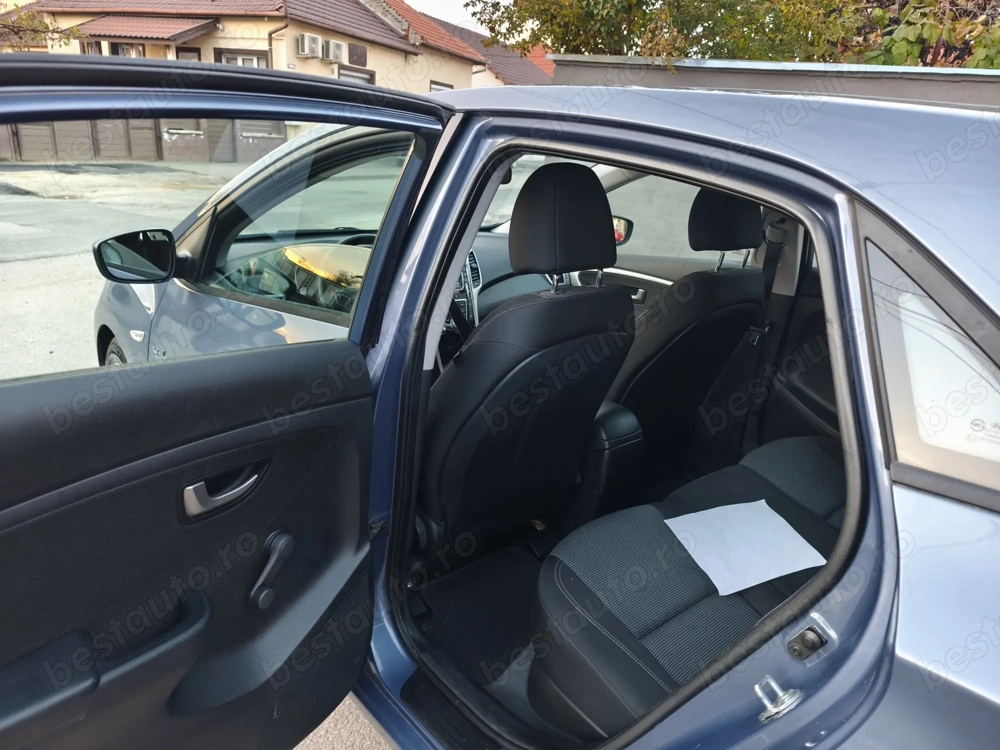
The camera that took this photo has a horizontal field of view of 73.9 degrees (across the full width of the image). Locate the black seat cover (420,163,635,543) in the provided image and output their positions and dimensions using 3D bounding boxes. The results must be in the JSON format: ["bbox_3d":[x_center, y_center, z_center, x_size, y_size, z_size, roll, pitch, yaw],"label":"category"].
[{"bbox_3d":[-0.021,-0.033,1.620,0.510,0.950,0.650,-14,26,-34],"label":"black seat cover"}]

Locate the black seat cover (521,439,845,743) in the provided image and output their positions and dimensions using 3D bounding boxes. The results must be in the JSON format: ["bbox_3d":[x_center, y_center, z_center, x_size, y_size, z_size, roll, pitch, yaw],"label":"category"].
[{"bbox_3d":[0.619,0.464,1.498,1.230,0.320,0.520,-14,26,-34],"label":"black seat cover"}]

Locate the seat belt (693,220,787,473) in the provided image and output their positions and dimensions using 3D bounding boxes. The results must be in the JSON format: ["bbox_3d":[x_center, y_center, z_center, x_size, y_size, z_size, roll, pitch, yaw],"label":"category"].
[{"bbox_3d":[0.779,-0.086,2.185,0.130,0.820,0.220,-14,26,-34],"label":"seat belt"}]

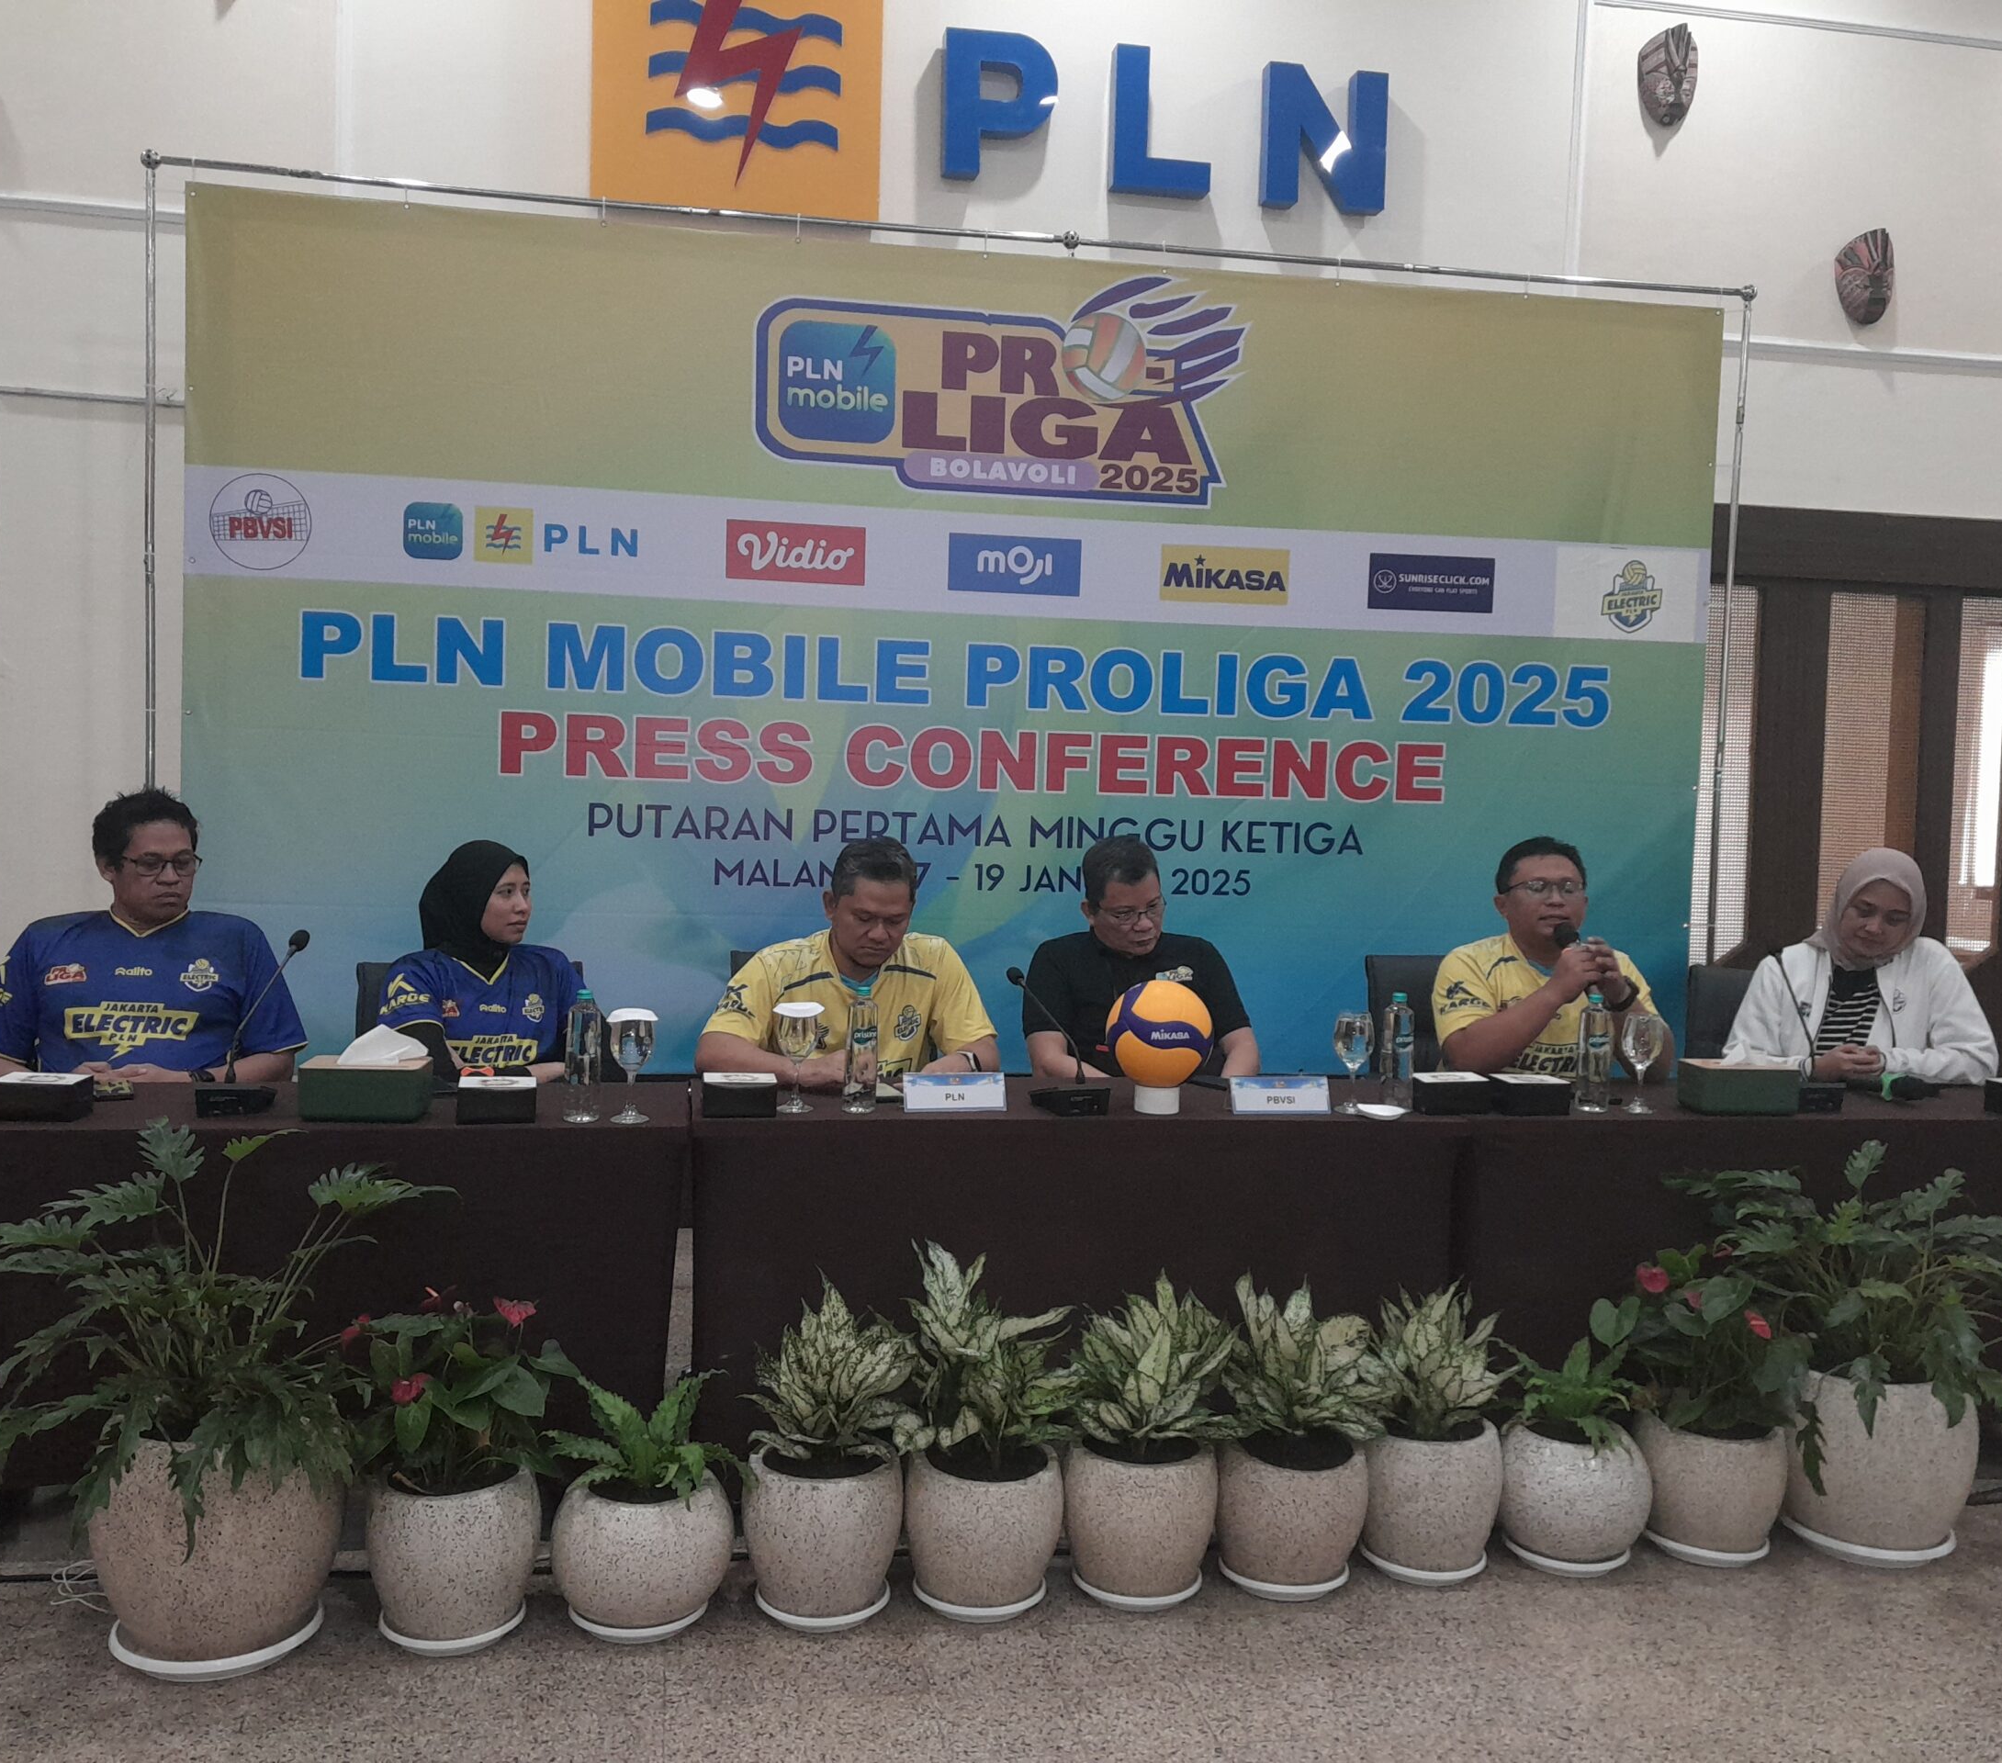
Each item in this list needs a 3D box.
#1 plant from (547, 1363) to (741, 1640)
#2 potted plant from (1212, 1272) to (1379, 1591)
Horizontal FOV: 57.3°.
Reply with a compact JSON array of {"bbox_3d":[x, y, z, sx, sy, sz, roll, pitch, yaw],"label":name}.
[{"bbox_3d":[-0.578,0.993,2.974,0.313,0.403,0.313,1,2,-11],"label":"plant"},{"bbox_3d":[0.531,0.958,3.222,0.285,0.536,0.285,1,3,-11],"label":"potted plant"}]

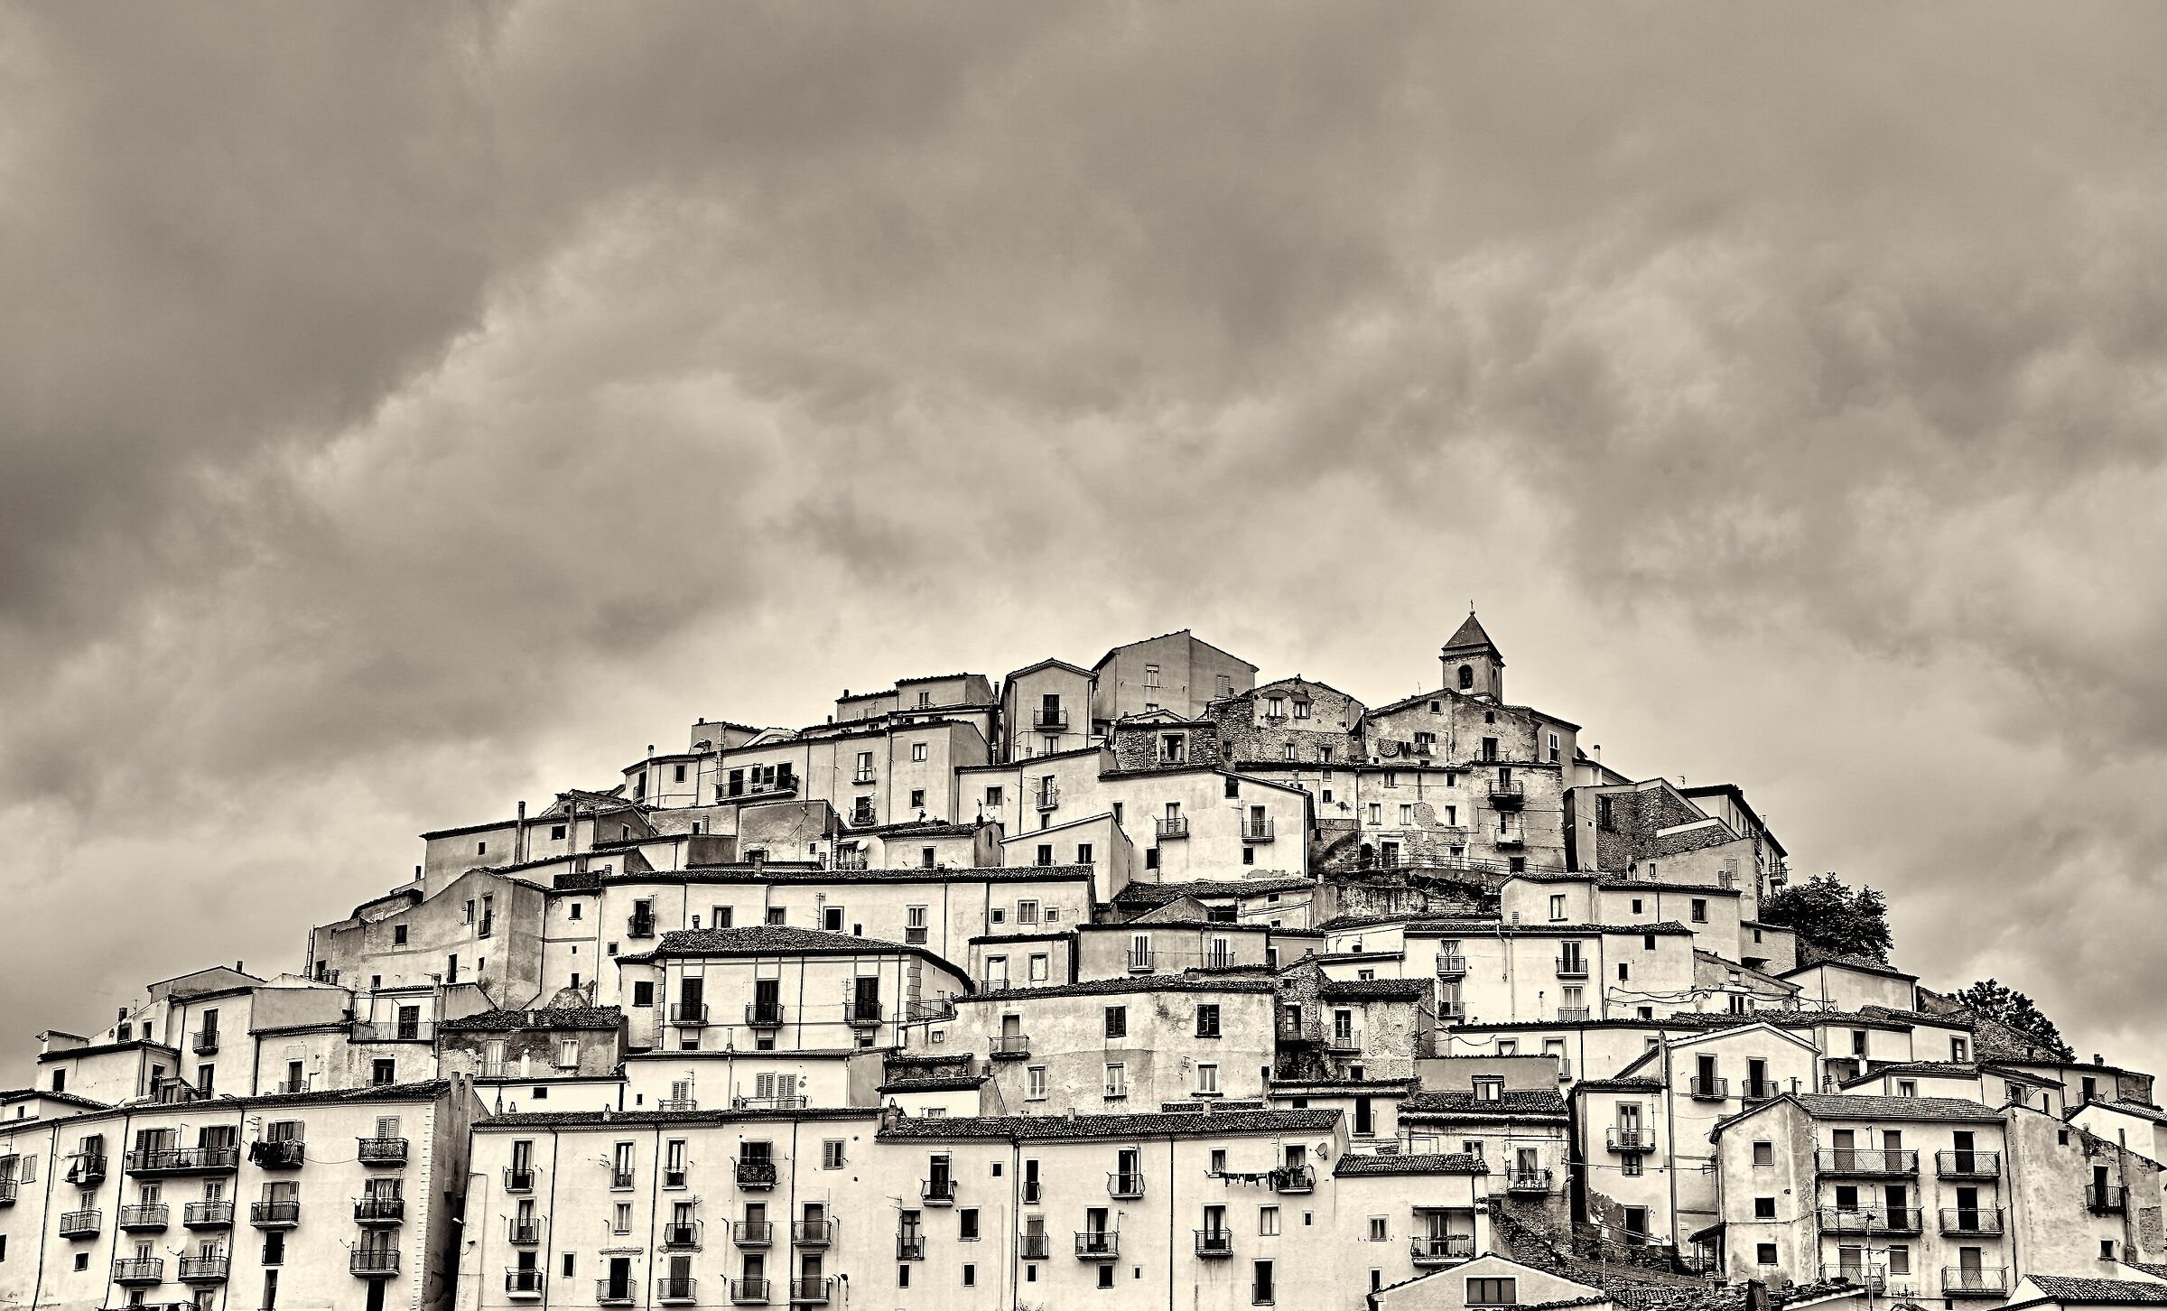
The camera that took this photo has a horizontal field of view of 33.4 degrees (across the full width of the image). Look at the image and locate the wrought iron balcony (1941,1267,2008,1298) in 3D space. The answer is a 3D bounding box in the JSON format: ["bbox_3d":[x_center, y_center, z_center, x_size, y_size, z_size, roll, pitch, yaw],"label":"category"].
[{"bbox_3d":[41.950,29.500,170.000,2.870,1.230,1.000,1,-19,-1],"label":"wrought iron balcony"}]

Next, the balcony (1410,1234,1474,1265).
[{"bbox_3d":[17.680,29.300,178.000,3.040,1.250,1.000,-1,-19,5],"label":"balcony"}]

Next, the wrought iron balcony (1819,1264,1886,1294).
[{"bbox_3d":[36.210,29.340,170.000,2.910,1.230,1.000,1,-19,-1],"label":"wrought iron balcony"}]

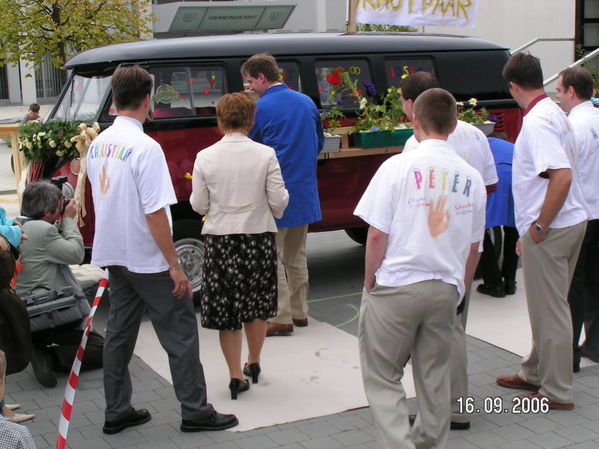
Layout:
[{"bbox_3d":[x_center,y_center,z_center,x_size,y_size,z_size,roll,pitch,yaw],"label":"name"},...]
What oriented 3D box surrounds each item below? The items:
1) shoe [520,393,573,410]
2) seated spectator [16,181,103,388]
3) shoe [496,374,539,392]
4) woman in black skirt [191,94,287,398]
[{"bbox_3d":[1.257,0.859,5.289,0.285,0.110,0.105,3,10,26],"label":"shoe"},{"bbox_3d":[-1.305,0.310,5.917,0.720,1.120,0.530,-10,13,-42],"label":"seated spectator"},{"bbox_3d":[1.196,0.816,5.565,0.285,0.110,0.105,5,11,33],"label":"shoe"},{"bbox_3d":[-0.303,0.104,5.503,0.500,1.610,0.380,-1,9,0],"label":"woman in black skirt"}]

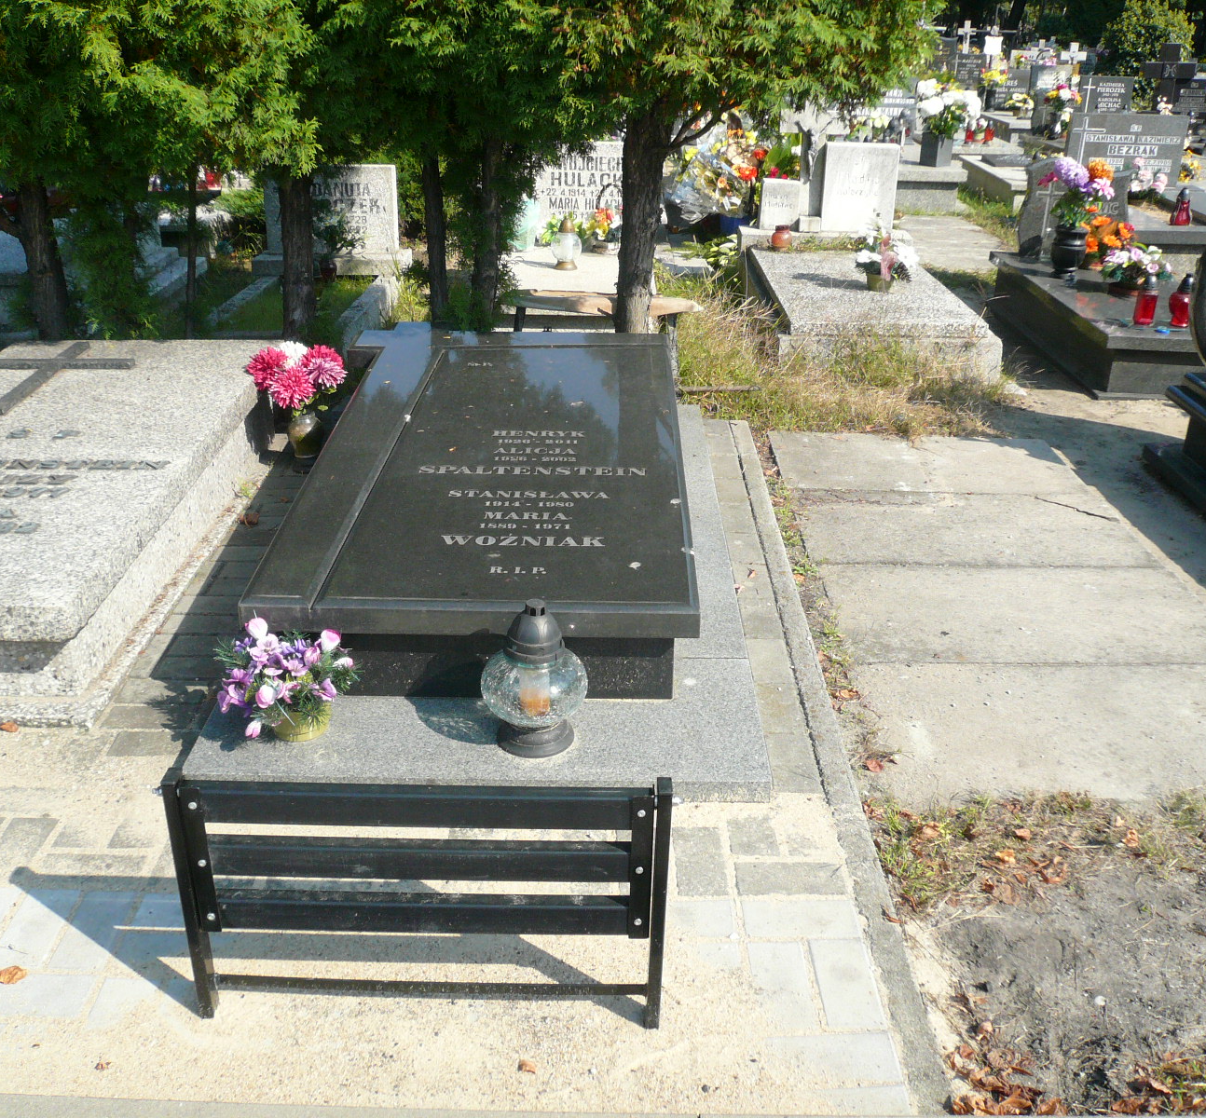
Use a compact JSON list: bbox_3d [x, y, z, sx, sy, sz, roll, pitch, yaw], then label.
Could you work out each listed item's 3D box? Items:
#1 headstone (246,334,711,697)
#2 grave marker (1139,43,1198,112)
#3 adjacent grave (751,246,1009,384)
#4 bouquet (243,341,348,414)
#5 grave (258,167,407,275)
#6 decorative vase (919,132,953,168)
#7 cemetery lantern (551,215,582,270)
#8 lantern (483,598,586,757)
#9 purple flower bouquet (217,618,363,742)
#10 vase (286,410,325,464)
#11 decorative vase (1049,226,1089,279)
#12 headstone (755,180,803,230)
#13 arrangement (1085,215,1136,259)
[{"bbox_3d":[-0.323,-0.263,3.471,1.077,0.320,2.049,1,25,0],"label":"headstone"},{"bbox_3d":[4.923,-4.169,10.601,0.490,0.680,0.120,0,26,1],"label":"grave marker"},{"bbox_3d":[1.191,-1.201,5.727,0.916,0.227,1.655,1,25,0],"label":"adjacent grave"},{"bbox_3d":[-0.995,-0.592,3.919,0.330,0.235,0.290,1,25,0],"label":"bouquet"},{"bbox_3d":[-1.455,-1.820,6.479,0.820,0.560,0.270,0,26,1],"label":"grave"},{"bbox_3d":[2.492,-3.051,8.979,0.170,0.230,0.170,-16,30,-31],"label":"decorative vase"},{"bbox_3d":[-0.178,-1.592,6.057,0.150,0.250,0.150,0,26,1],"label":"cemetery lantern"},{"bbox_3d":[-0.133,0.228,2.446,0.215,0.315,0.215,1,25,0],"label":"lantern"},{"bbox_3d":[-0.649,0.240,2.480,0.300,0.250,0.270,1,25,0],"label":"purple flower bouquet"},{"bbox_3d":[-1.071,-0.451,4.381,0.135,0.170,0.135,0,26,1],"label":"vase"},{"bbox_3d":[2.211,-1.457,5.709,0.172,0.235,0.172,1,25,0],"label":"decorative vase"},{"bbox_3d":[1.012,-2.044,6.928,0.235,0.275,0.085,4,26,9],"label":"headstone"},{"bbox_3d":[2.527,-1.612,6.046,0.260,0.240,0.220,0,26,1],"label":"arrangement"}]

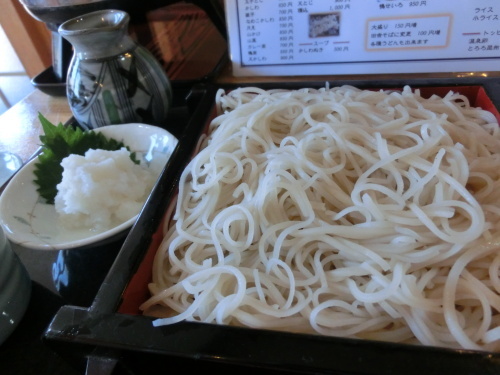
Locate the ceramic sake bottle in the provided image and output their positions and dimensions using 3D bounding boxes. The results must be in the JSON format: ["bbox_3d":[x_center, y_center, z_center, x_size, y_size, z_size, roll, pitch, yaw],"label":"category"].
[{"bbox_3d":[-0.116,-0.090,0.300,0.086,0.099,0.086,21,48,29],"label":"ceramic sake bottle"}]

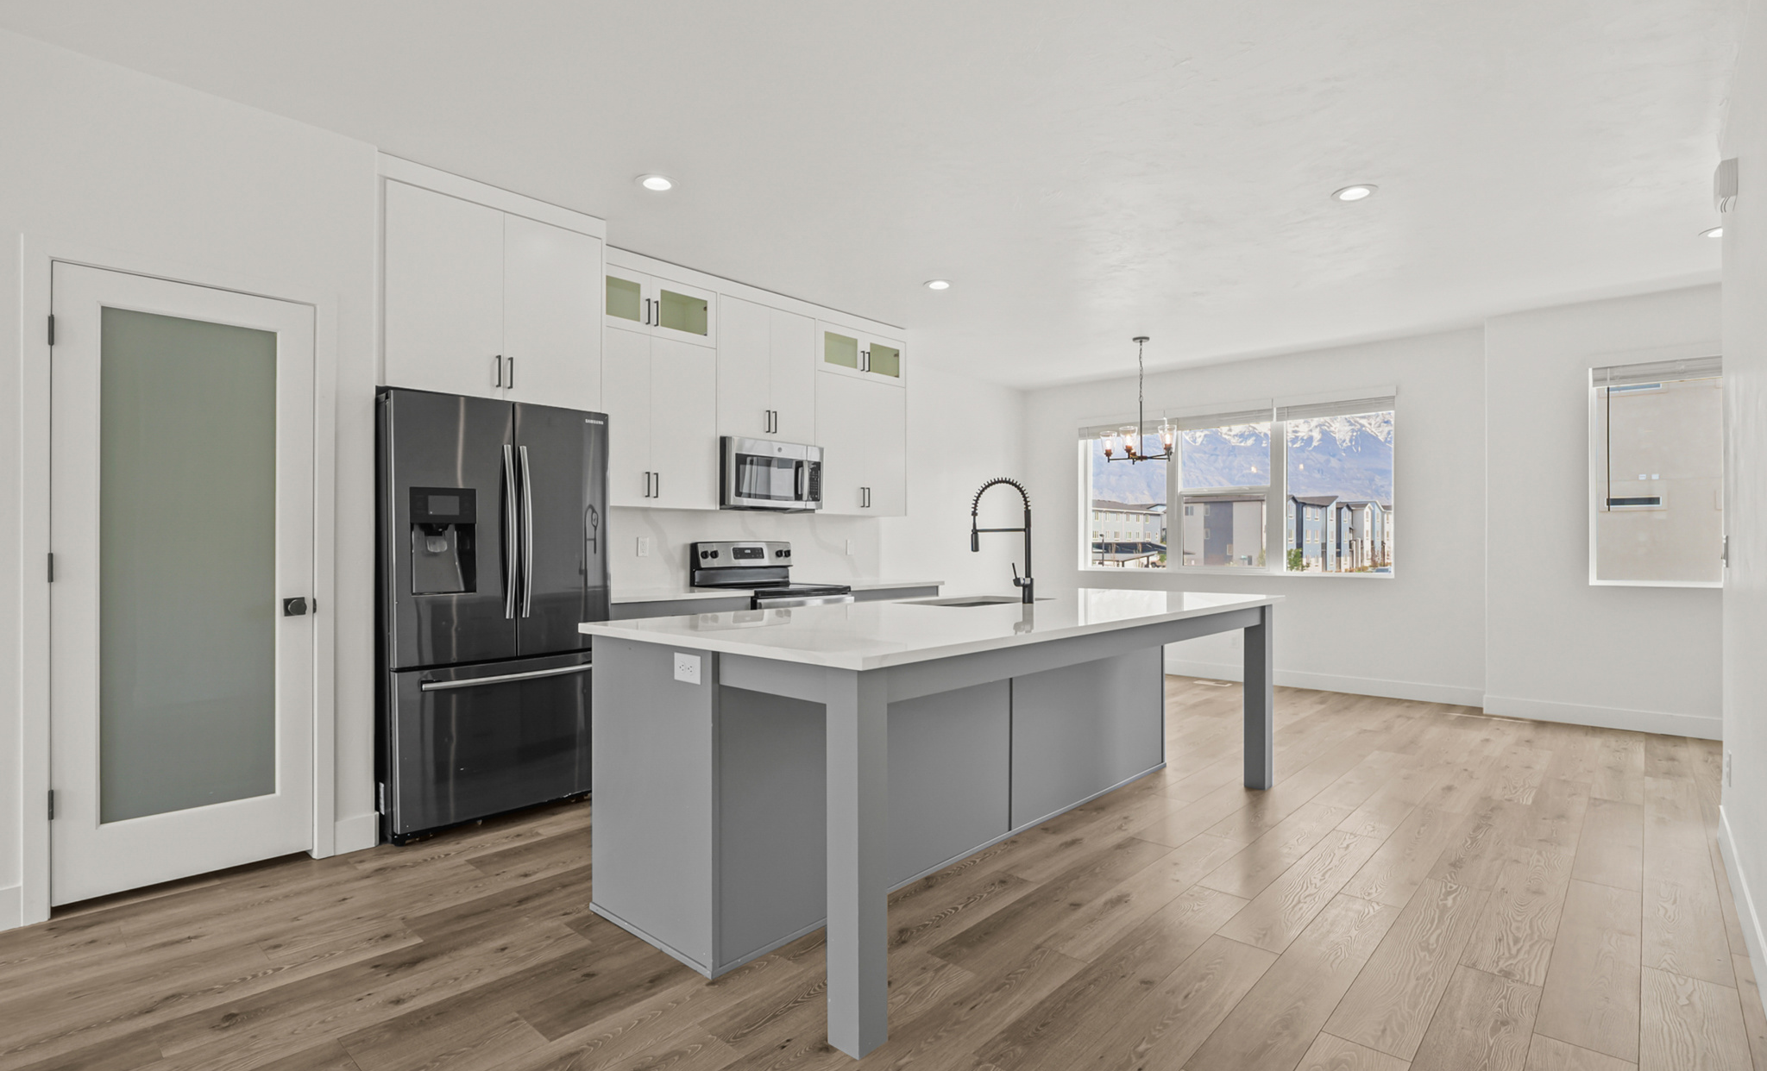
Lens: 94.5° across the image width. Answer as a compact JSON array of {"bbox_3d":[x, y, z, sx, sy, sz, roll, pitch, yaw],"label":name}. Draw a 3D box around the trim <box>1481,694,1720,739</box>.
[{"bbox_3d":[4.581,1.166,5.265,1.150,0.125,0.018,0,-1,43],"label":"trim"}]

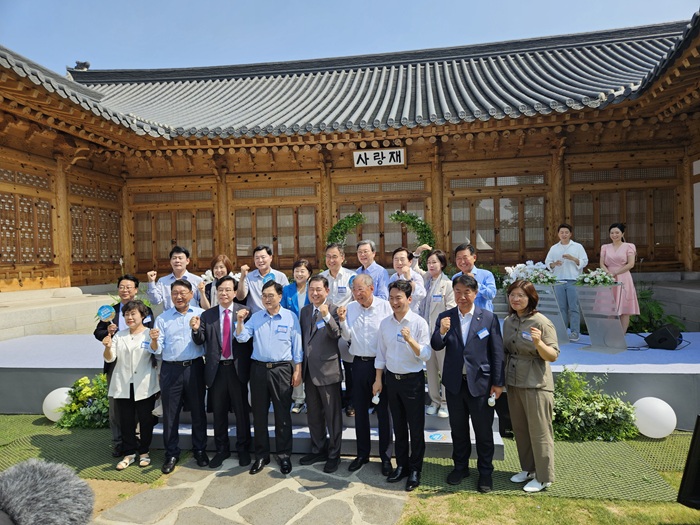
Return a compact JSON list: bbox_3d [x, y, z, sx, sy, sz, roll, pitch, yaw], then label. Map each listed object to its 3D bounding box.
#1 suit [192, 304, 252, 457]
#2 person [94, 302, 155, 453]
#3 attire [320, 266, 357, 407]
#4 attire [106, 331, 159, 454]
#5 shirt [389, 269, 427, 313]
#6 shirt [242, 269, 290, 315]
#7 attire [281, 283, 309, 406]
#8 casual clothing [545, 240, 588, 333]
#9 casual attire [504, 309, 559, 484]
[{"bbox_3d":[-1.206,1.125,4.398,0.550,1.460,0.380,-2,1,-14],"label":"suit"},{"bbox_3d":[-2.255,1.160,4.650,0.580,1.520,0.380,-2,1,-12],"label":"person"},{"bbox_3d":[-0.114,0.775,4.840,0.440,1.467,0.300,-2,1,7],"label":"attire"},{"bbox_3d":[-2.058,1.229,4.380,0.500,1.215,0.380,-2,1,-9],"label":"attire"},{"bbox_3d":[0.588,0.397,4.800,0.440,0.671,0.380,-1,1,14],"label":"shirt"},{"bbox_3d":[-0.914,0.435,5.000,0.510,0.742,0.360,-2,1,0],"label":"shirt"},{"bbox_3d":[-0.530,0.883,4.980,0.430,1.338,0.300,-2,1,3],"label":"attire"},{"bbox_3d":[3.226,0.373,6.930,0.620,1.401,0.380,-1,1,19],"label":"casual clothing"},{"bbox_3d":[1.506,1.118,3.880,0.520,1.430,0.420,-1,1,45],"label":"casual attire"}]

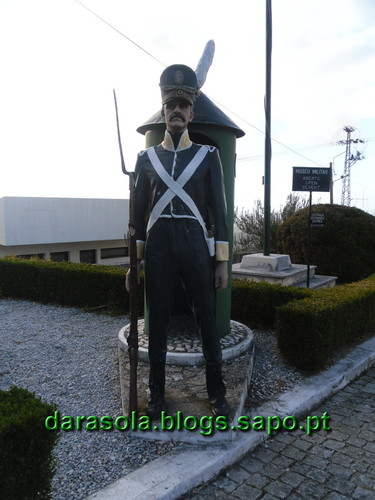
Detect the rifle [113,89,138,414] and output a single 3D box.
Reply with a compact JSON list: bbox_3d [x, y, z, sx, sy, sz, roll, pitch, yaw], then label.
[{"bbox_3d":[-0.368,0.041,2.400,0.131,1.963,0.145,0,3,0],"label":"rifle"}]

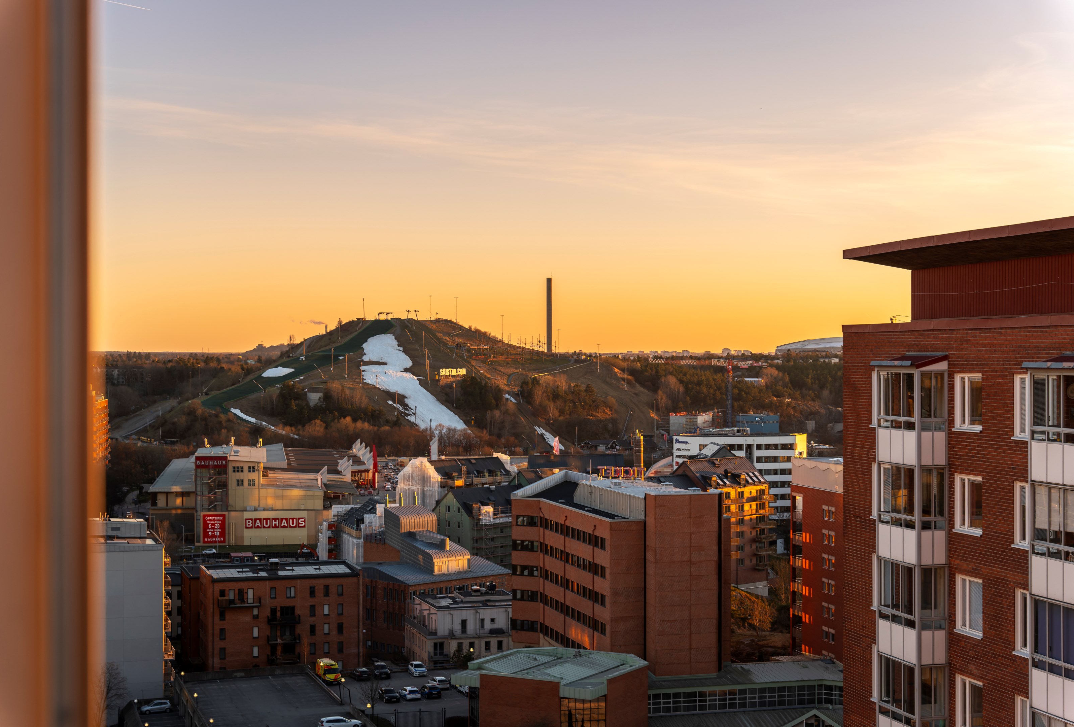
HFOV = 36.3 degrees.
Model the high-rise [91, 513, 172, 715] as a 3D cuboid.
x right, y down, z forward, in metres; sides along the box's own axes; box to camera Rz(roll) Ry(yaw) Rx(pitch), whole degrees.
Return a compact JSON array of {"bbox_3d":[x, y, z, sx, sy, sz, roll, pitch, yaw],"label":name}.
[{"bbox_3d":[-56.900,33.300,220.400,13.700,24.600,19.300,0,0,-19],"label":"high-rise"}]

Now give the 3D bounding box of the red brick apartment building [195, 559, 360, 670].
[{"bbox_3d":[-38.800,38.500,248.600,21.900,16.000,13.500,0,0,-18],"label":"red brick apartment building"}]

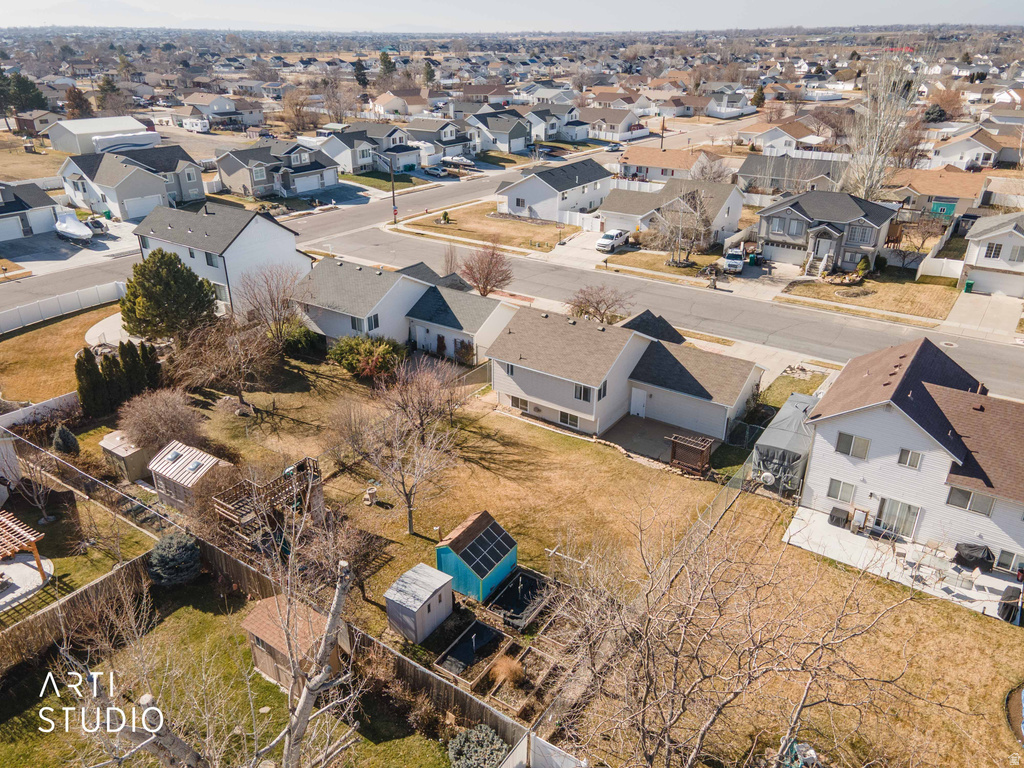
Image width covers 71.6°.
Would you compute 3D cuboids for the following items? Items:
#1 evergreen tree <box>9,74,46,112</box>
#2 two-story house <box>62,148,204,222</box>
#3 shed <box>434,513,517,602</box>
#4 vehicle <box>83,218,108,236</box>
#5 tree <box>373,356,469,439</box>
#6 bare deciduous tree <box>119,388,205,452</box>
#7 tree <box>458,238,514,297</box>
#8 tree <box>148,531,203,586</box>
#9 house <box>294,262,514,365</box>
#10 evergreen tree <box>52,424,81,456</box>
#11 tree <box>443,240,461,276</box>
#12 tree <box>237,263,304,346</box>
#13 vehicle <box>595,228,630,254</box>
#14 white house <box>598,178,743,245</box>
[{"bbox_3d":[-145.928,-86.084,212.036,10.980,11.660,10.980,17,31,30],"label":"evergreen tree"},{"bbox_3d":[-54.236,-30.254,104.768,18.140,7.040,16.410,21,33,35],"label":"two-story house"},{"bbox_3d":[-1.550,8.062,33.854,2.500,2.650,3.050,17,30,31],"label":"shed"},{"bbox_3d":[-55.728,-21.146,95.324,3.900,1.700,2.000,17,31,32],"label":"vehicle"},{"bbox_3d":[-5.851,1.149,44.631,6.000,5.700,5.800,0,26,0],"label":"tree"},{"bbox_3d":[-21.962,2.412,44.488,5.300,3.600,5.200,0,26,0],"label":"bare deciduous tree"},{"bbox_3d":[-2.713,-11.585,71.422,5.500,5.300,5.400,0,26,0],"label":"tree"},{"bbox_3d":[-16.140,8.297,33.954,2.600,2.500,2.600,17,31,32],"label":"tree"},{"bbox_3d":[-8.744,-6.652,60.059,16.000,6.300,12.000,17,31,32],"label":"house"},{"bbox_3d":[-28.165,3.304,44.562,1.750,1.950,1.750,0,26,0],"label":"evergreen tree"},{"bbox_3d":[-6.431,-12.142,73.160,2.000,4.800,2.000,0,26,0],"label":"tree"},{"bbox_3d":[-19.734,-6.430,59.231,5.500,7.200,5.300,0,27,0],"label":"tree"},{"bbox_3d":[12.584,-17.615,86.950,2.070,1.970,6.010,15,30,27],"label":"vehicle"},{"bbox_3d":[21.402,-23.900,95.507,16.500,6.500,12.000,17,31,32],"label":"white house"}]

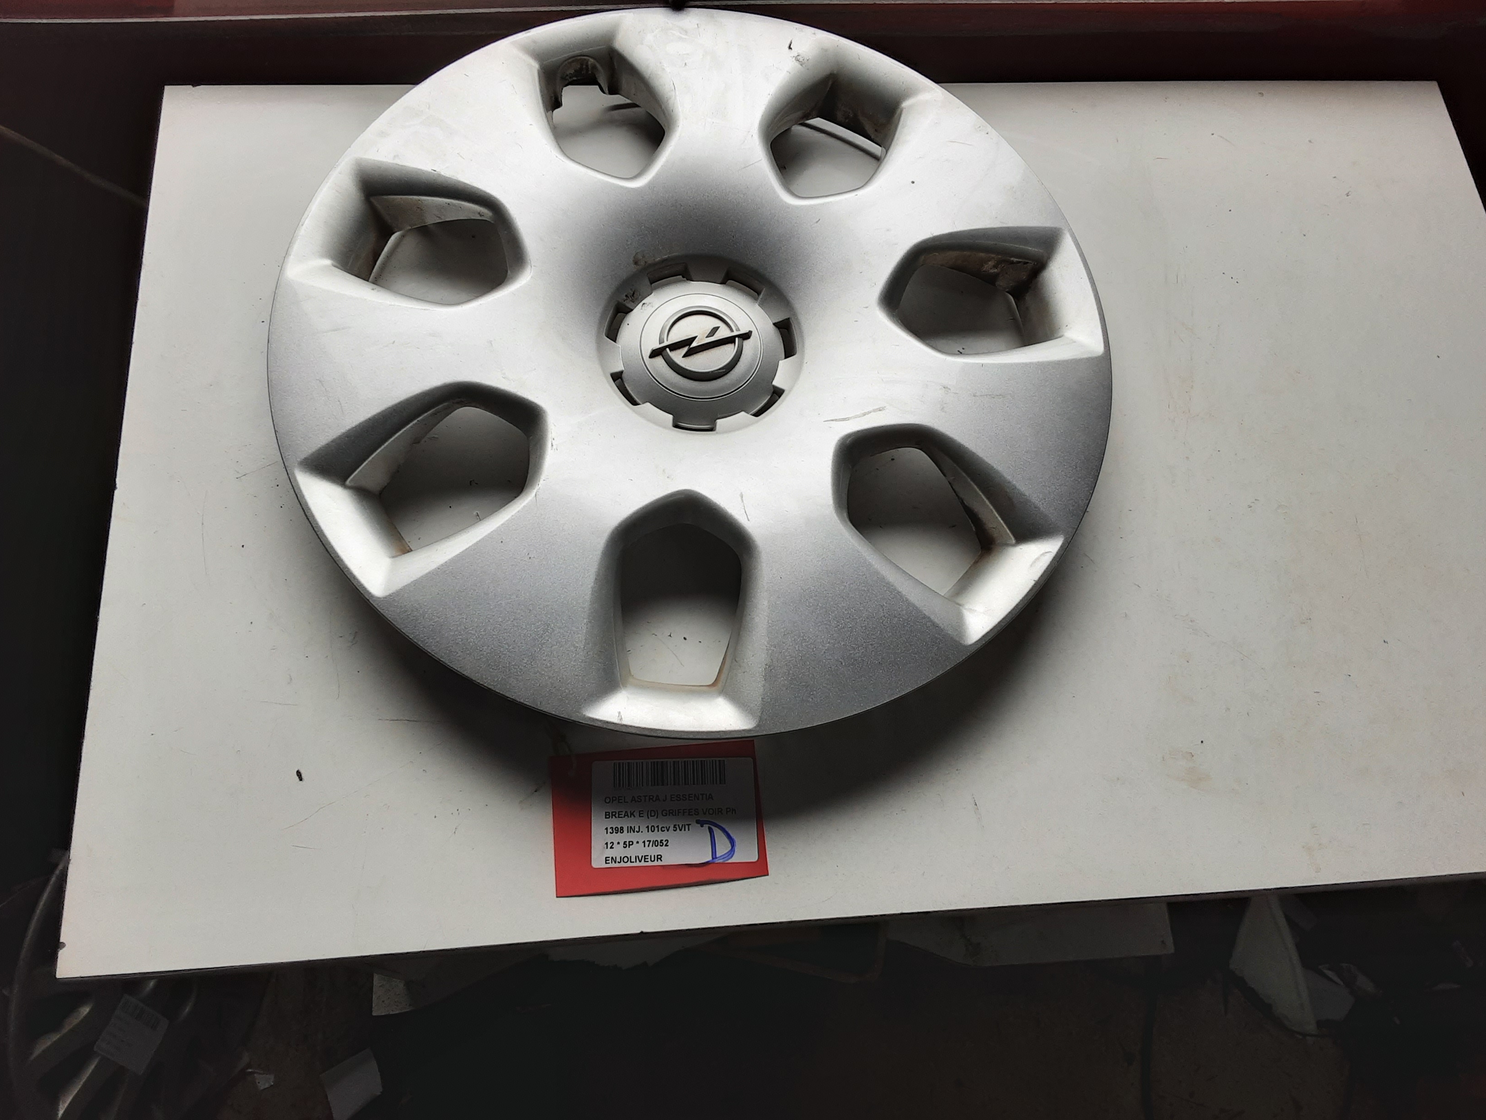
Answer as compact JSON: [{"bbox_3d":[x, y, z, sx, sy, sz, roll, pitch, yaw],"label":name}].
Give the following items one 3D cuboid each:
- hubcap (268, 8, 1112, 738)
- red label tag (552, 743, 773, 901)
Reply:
[{"bbox_3d":[-0.022,-0.113,0.616,0.432,0.064,0.432,-13,70,-9],"label":"hubcap"},{"bbox_3d":[-0.040,0.122,0.556,0.099,0.003,0.065,-4,69,-6],"label":"red label tag"}]

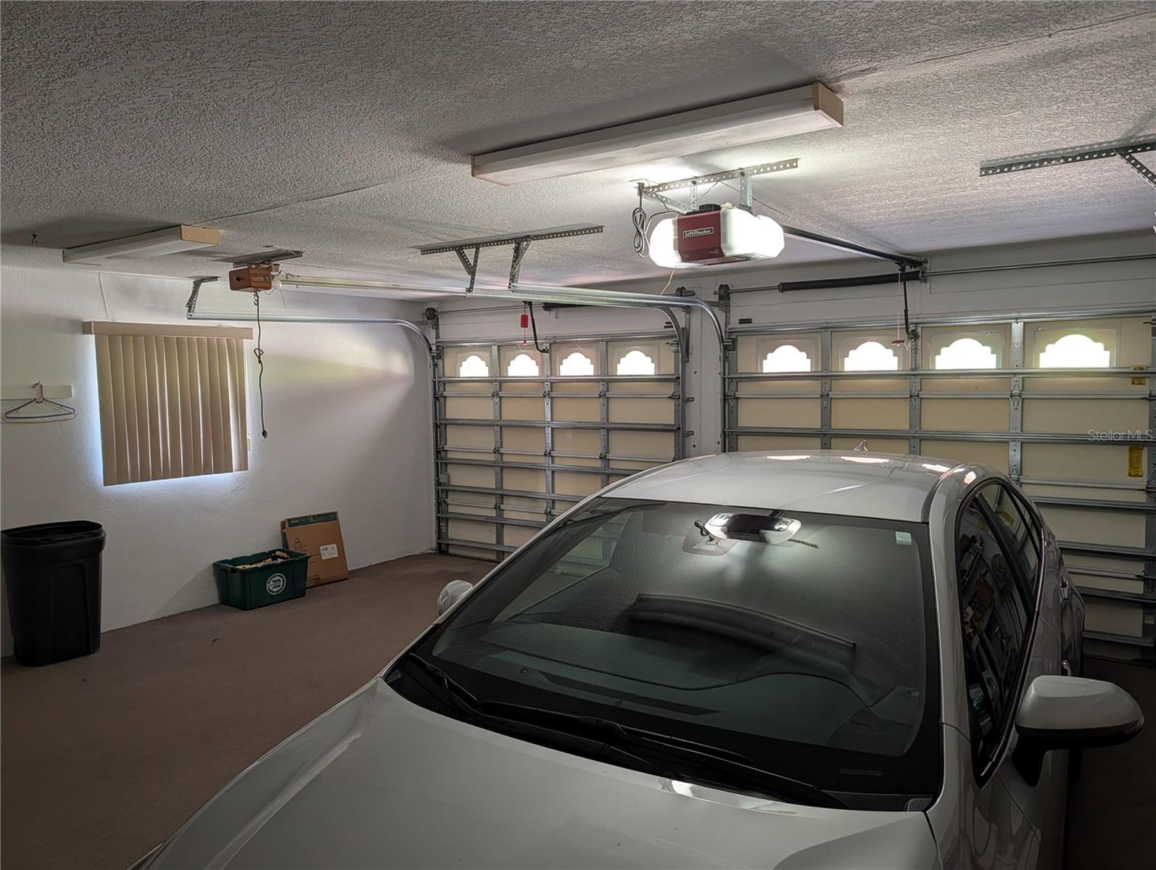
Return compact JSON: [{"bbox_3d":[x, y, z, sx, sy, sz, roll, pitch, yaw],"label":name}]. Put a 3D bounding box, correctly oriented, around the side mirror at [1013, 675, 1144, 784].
[{"bbox_3d":[1.109,0.654,1.782,0.250,0.195,0.160,2,5,32],"label":"side mirror"}]

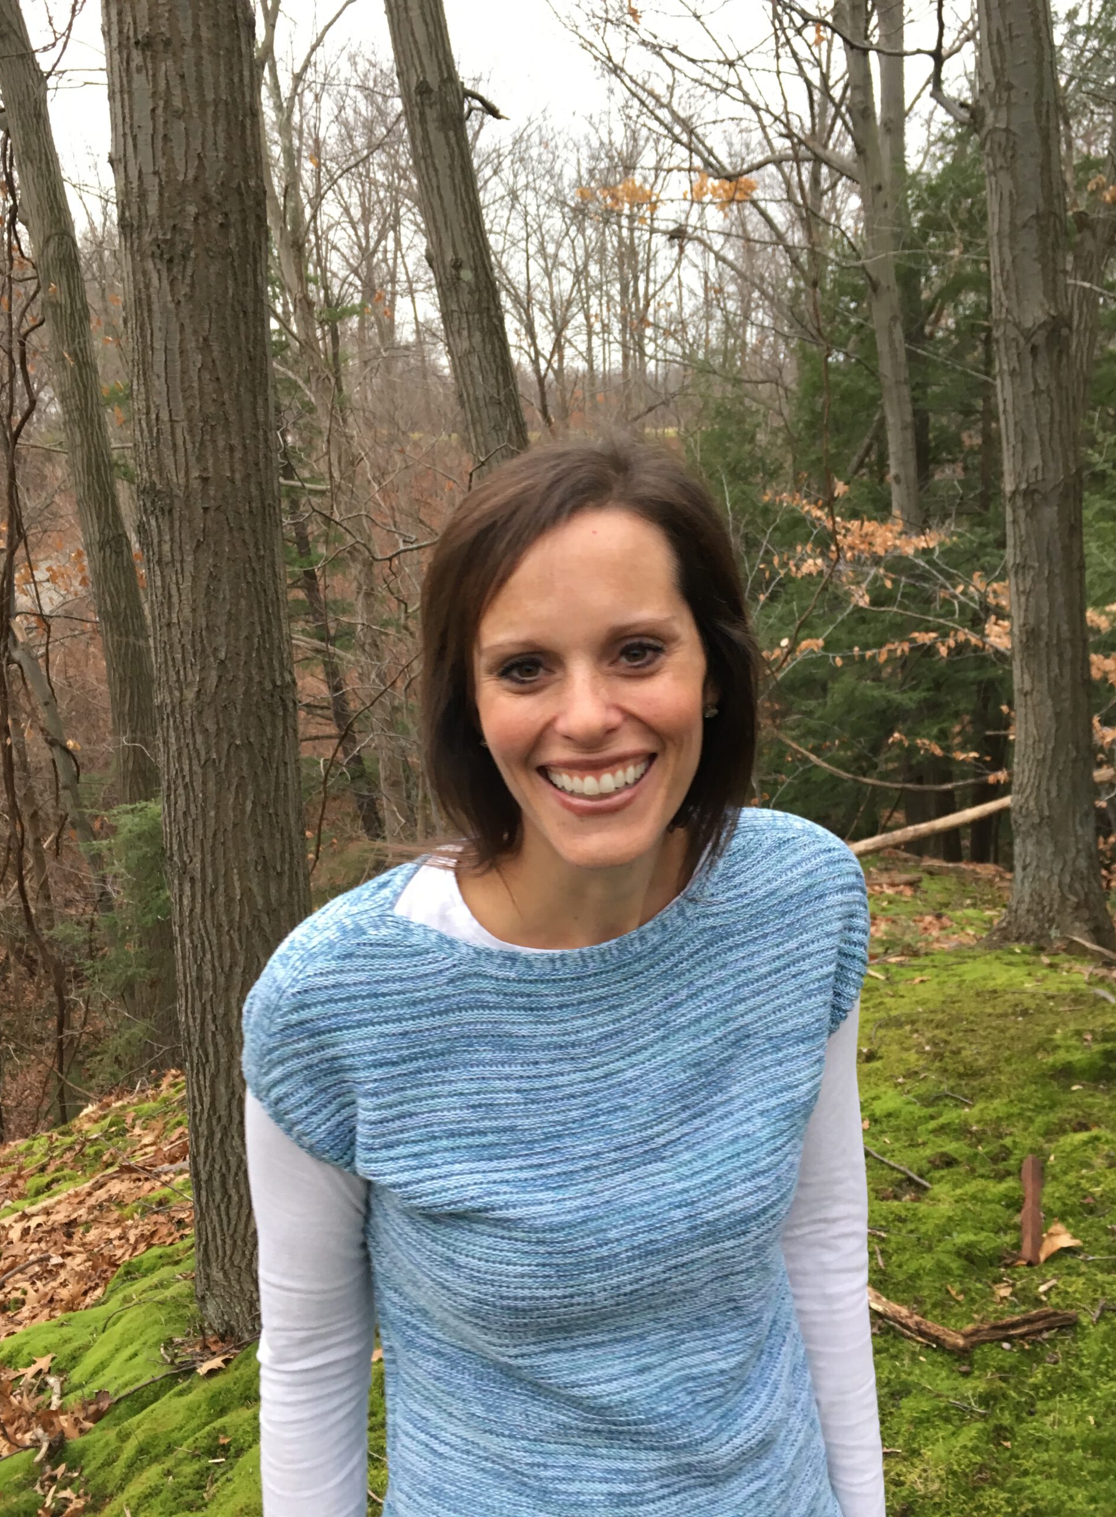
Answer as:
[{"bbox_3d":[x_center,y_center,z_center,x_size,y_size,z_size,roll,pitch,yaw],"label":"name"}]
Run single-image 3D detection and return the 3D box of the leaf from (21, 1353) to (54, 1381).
[{"bbox_3d":[-1.134,1.316,2.771,0.050,0.025,0.075,6,13,37],"label":"leaf"}]

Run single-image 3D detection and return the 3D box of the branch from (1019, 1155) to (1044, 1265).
[{"bbox_3d":[1.084,1.014,2.903,0.050,0.035,0.430,3,11,20],"label":"branch"}]

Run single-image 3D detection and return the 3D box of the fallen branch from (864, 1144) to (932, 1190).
[{"bbox_3d":[0.823,0.991,3.141,0.020,0.020,0.290,-6,11,-24],"label":"fallen branch"}]

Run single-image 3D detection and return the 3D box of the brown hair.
[{"bbox_3d":[0.021,-0.064,0.840,0.212,0.275,0.200,-5,7,2],"label":"brown hair"}]

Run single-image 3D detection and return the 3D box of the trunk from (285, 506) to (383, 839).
[{"bbox_3d":[-1.923,-0.774,11.000,0.150,2.961,0.150,-14,0,0],"label":"trunk"}]

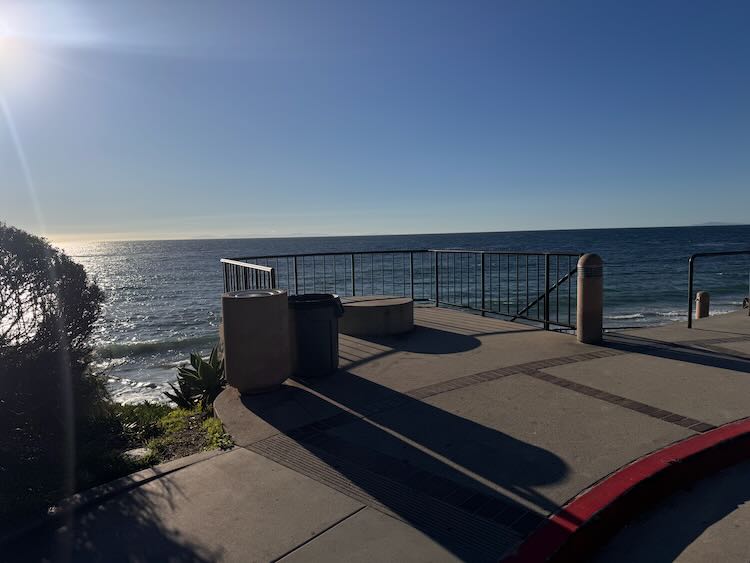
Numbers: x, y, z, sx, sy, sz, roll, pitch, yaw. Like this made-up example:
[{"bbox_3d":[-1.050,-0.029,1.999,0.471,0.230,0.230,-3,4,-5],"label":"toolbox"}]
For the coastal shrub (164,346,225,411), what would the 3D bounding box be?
[{"bbox_3d":[-1.698,0.932,4.950,0.640,0.600,0.620,-1,5,0],"label":"coastal shrub"}]

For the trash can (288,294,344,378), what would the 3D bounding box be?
[{"bbox_3d":[-0.618,0.550,5.311,0.575,0.785,0.575,-1,5,0],"label":"trash can"}]

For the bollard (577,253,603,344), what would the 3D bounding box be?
[{"bbox_3d":[2.717,0.200,6.541,0.307,1.105,0.307,-1,5,0],"label":"bollard"}]

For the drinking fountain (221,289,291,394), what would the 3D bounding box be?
[{"bbox_3d":[-1.133,0.555,4.958,0.620,0.860,0.620,-5,6,-35],"label":"drinking fountain"}]

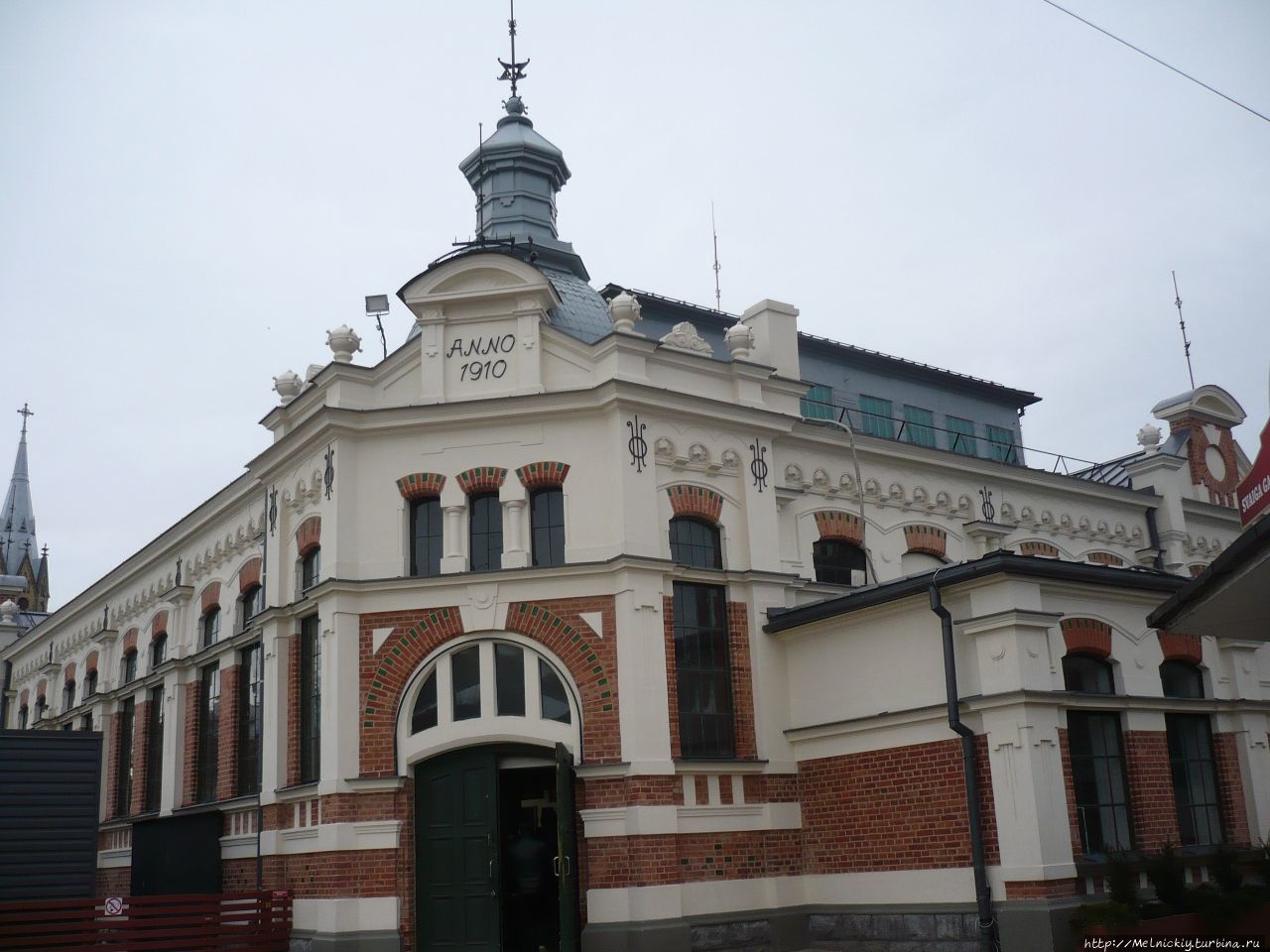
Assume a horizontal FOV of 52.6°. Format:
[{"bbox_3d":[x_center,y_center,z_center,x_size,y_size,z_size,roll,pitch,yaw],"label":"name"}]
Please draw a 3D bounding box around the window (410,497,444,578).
[{"bbox_3d":[-2.783,0.842,17.295,0.495,1.145,0.150,-5,-16,5],"label":"window"}]

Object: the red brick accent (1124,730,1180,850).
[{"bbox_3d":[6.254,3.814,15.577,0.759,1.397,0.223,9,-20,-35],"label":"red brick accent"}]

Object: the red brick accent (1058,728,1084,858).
[{"bbox_3d":[4.969,3.681,14.870,0.180,1.470,0.150,10,-21,-38],"label":"red brick accent"}]

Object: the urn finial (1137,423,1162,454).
[{"bbox_3d":[9.966,-0.685,24.832,0.476,0.739,0.476,9,-20,-35],"label":"urn finial"}]

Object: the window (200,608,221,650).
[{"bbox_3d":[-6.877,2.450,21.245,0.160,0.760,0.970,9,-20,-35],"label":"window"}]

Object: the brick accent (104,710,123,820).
[{"bbox_3d":[-10.340,5.775,25.645,0.180,2.080,0.560,8,-20,-34],"label":"brick accent"}]

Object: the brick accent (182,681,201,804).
[{"bbox_3d":[-7.316,4.428,21.260,0.130,2.040,0.460,9,-20,-35],"label":"brick accent"}]

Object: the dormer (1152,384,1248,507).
[{"bbox_3d":[11.221,-0.547,25.472,1.980,2.480,0.830,9,-20,-35],"label":"dormer"}]

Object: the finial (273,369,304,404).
[{"bbox_3d":[-5.384,-1.296,19.954,0.510,0.720,0.510,9,-20,-35],"label":"finial"}]

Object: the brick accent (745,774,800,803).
[{"bbox_3d":[1.790,4.139,16.958,0.810,0.369,0.223,9,-20,-35],"label":"brick accent"}]

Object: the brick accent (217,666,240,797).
[{"bbox_3d":[-6.426,4.079,20.413,0.160,2.070,0.690,9,-20,-35],"label":"brick accent"}]

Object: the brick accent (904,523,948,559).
[{"bbox_3d":[4.609,1.071,20.628,1.018,0.488,0.200,10,-21,-38],"label":"brick accent"}]

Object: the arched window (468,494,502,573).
[{"bbox_3d":[-1.953,0.747,16.888,0.500,1.120,0.150,-5,-16,8],"label":"arched window"}]

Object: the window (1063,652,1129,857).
[{"bbox_3d":[5.430,3.236,15.181,1.140,2.280,0.160,9,-20,-35],"label":"window"}]

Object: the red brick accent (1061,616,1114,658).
[{"bbox_3d":[5.417,1.956,15.445,1.047,0.465,0.140,9,-20,-35],"label":"red brick accent"}]

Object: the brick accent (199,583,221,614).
[{"bbox_3d":[-7.149,2.090,21.865,0.160,0.500,0.980,9,-20,-35],"label":"brick accent"}]

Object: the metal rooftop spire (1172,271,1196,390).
[{"bbox_3d":[12.049,-3.216,28.256,0.140,2.927,0.140,10,-21,-38],"label":"metal rooftop spire"}]

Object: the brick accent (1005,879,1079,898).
[{"bbox_3d":[4.479,4.536,14.122,0.536,0.192,0.536,9,-20,-35],"label":"brick accent"}]

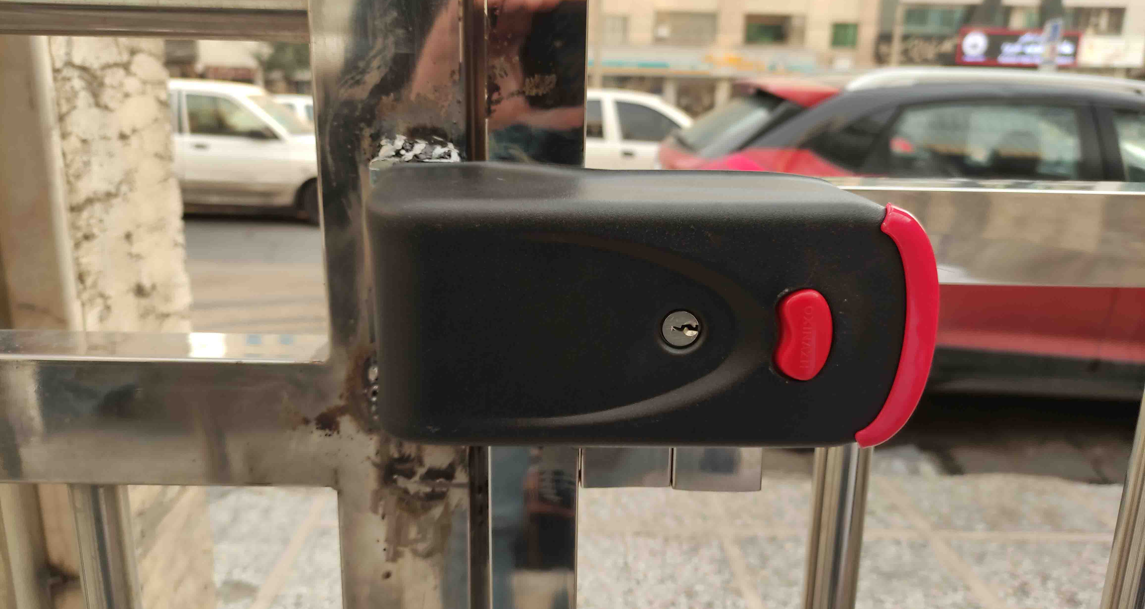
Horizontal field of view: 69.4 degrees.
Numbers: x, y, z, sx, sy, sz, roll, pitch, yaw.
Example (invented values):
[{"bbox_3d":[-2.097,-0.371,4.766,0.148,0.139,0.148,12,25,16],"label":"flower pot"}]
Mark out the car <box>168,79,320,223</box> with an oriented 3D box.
[{"bbox_3d":[-3.728,-1.718,8.939,4.150,1.440,1.650,2,14,6],"label":"car"}]

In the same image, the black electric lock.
[{"bbox_3d":[0.027,-0.003,0.309,0.190,0.092,0.063,1,14,-1],"label":"black electric lock"}]

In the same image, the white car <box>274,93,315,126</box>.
[{"bbox_3d":[-5.603,-3.792,18.087,4.200,1.450,1.680,2,14,3],"label":"white car"}]

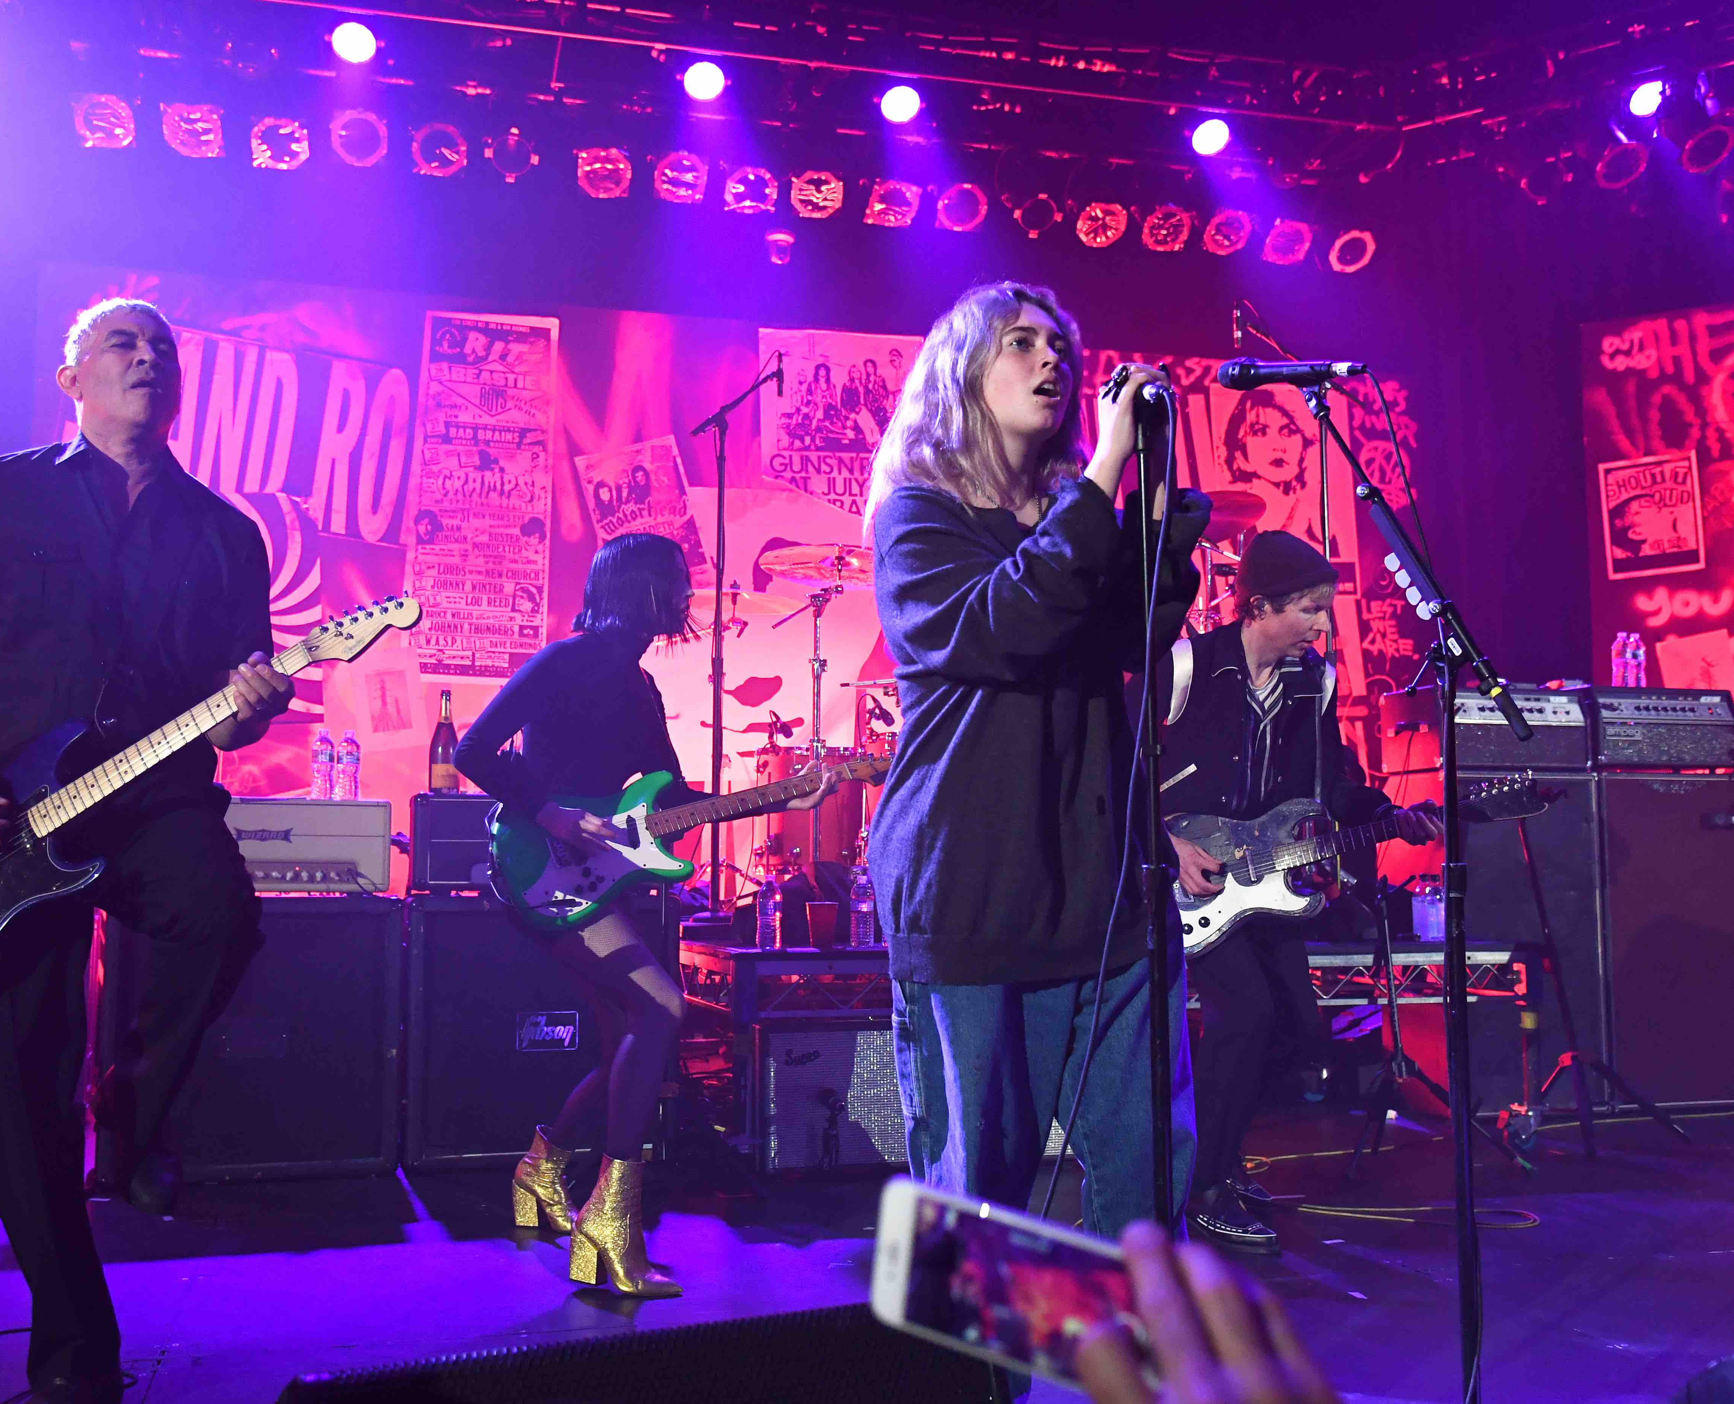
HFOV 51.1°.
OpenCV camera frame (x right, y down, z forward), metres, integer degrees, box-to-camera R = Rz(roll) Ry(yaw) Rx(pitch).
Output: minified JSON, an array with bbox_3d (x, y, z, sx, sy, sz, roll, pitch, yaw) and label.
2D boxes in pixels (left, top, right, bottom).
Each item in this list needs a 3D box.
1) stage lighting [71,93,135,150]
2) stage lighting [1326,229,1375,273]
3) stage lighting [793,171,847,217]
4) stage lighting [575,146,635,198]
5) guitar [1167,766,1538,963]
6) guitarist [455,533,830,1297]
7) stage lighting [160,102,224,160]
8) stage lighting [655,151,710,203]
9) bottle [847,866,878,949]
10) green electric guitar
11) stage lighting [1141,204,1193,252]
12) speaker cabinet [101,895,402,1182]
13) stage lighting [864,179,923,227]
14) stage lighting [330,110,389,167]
[{"bbox_3d":[-3.375,-2.632,8.063,0.265,0.290,0.275,2,-49,-17],"label":"stage lighting"},{"bbox_3d":[2.477,-2.423,9.465,0.260,0.300,0.260,2,-48,-19],"label":"stage lighting"},{"bbox_3d":[-0.259,-2.521,8.779,0.260,0.300,0.260,1,-48,-13],"label":"stage lighting"},{"bbox_3d":[-1.224,-2.488,8.422,0.250,0.250,0.300,1,25,-12],"label":"stage lighting"},{"bbox_3d":[1.111,0.328,4.200,1.000,0.330,0.075,-14,-6,-9],"label":"guitar"},{"bbox_3d":[-0.518,0.398,3.900,0.820,1.610,0.620,-3,-7,22],"label":"guitarist"},{"bbox_3d":[-2.956,-2.548,8.014,0.260,0.260,0.340,1,24,-16],"label":"stage lighting"},{"bbox_3d":[-0.878,-2.492,8.516,0.250,0.250,0.300,1,25,-11],"label":"stage lighting"},{"bbox_3d":[-0.012,0.619,5.365,0.068,0.211,0.068,2,-6,-16],"label":"bottle"},{"bbox_3d":[-0.331,0.235,3.929,0.990,0.325,0.075,-16,-28,-19],"label":"green electric guitar"},{"bbox_3d":[1.481,-2.421,9.149,0.250,0.250,0.300,0,26,-5],"label":"stage lighting"},{"bbox_3d":[-1.747,0.951,5.198,0.775,0.770,0.360,2,-6,-16],"label":"speaker cabinet"},{"bbox_3d":[0.110,-2.540,9.034,0.265,0.290,0.275,2,-49,-17],"label":"stage lighting"},{"bbox_3d":[-2.292,-2.569,8.206,0.260,0.260,0.340,1,22,-16],"label":"stage lighting"}]

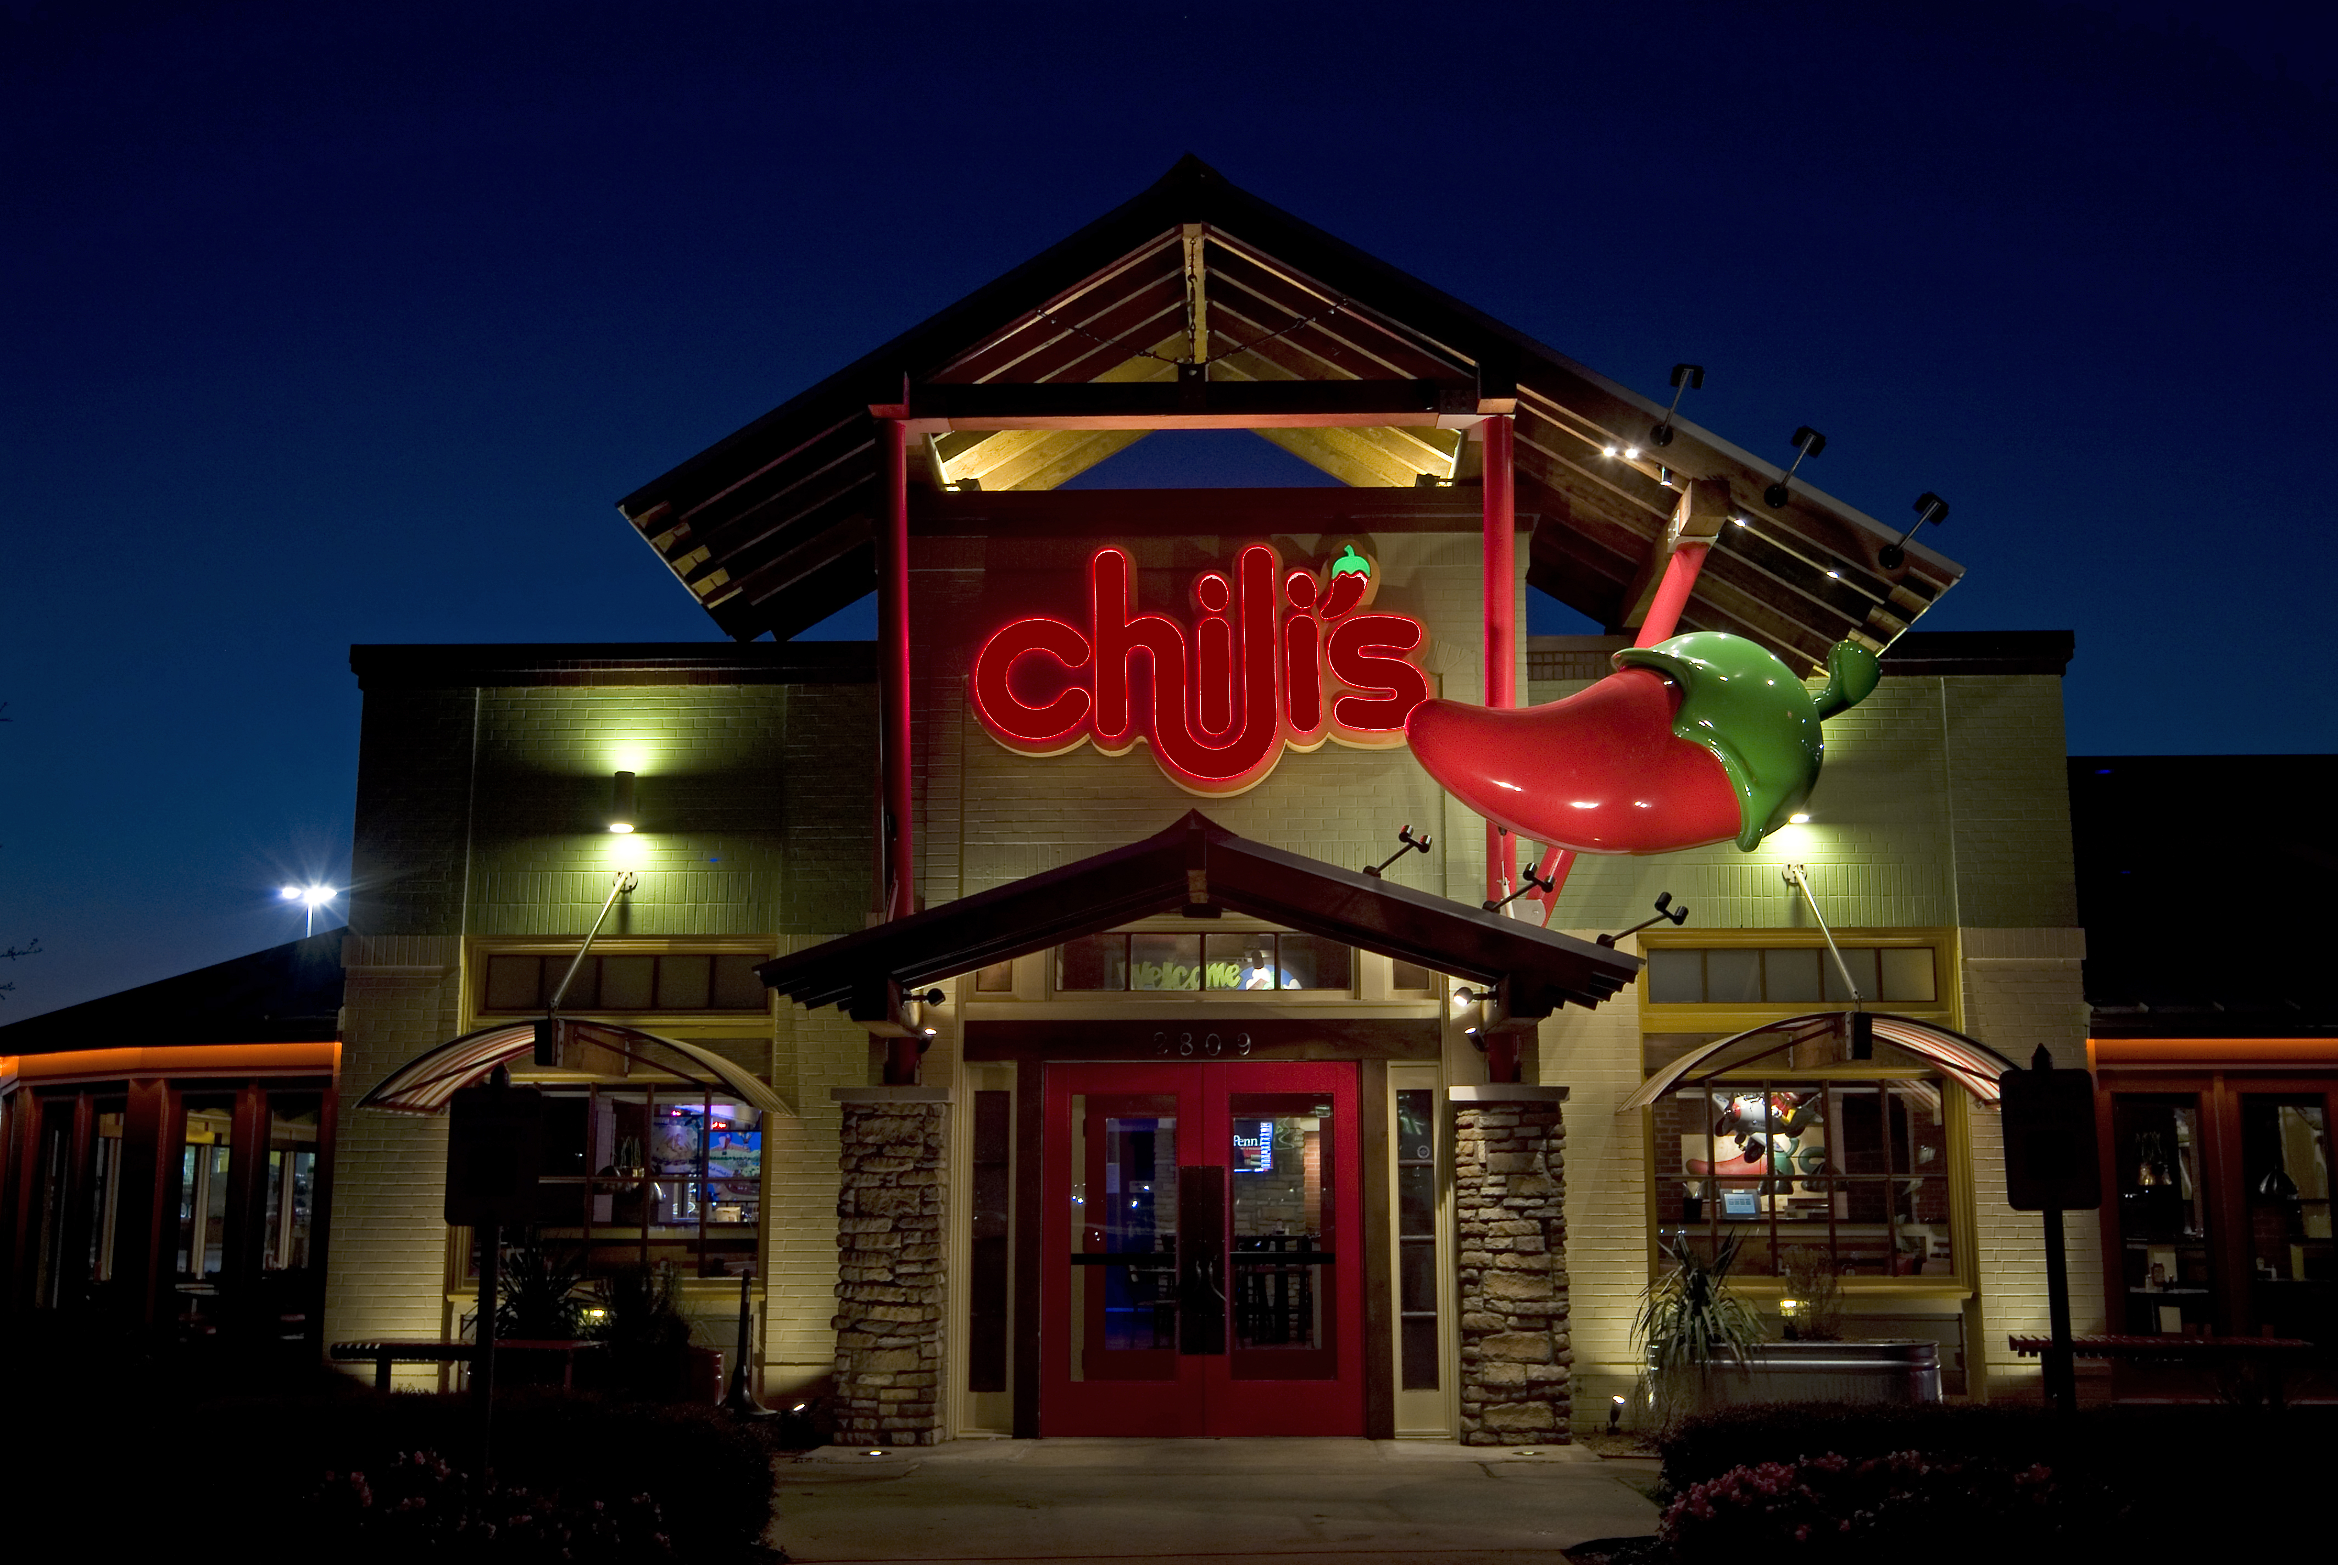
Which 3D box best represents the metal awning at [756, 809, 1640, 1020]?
[{"bbox_3d":[0.168,0.869,13.008,4.656,1.104,2.000,0,-10,2],"label":"metal awning"}]

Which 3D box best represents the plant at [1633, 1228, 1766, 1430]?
[{"bbox_3d":[3.166,3.245,13.497,0.765,1.139,0.726,0,-10,2],"label":"plant"}]

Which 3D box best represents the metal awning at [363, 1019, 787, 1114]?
[{"bbox_3d":[-3.429,1.698,13.487,2.215,0.494,1.270,0,-10,1],"label":"metal awning"}]

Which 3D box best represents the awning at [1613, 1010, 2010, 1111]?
[{"bbox_3d":[3.759,1.648,13.316,2.087,0.502,1.270,0,-10,1],"label":"awning"}]

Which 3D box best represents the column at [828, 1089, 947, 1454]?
[{"bbox_3d":[-1.604,2.807,13.286,0.679,1.994,0.580,0,-10,2],"label":"column"}]

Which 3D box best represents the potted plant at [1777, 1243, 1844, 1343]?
[{"bbox_3d":[3.682,2.925,13.050,0.375,0.542,0.360,0,-10,1],"label":"potted plant"}]

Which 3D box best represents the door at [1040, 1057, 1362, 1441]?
[{"bbox_3d":[0.193,2.740,13.426,1.891,2.171,0.120,0,-10,2],"label":"door"}]

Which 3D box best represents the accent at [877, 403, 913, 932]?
[{"bbox_3d":[-1.604,-0.567,13.491,0.175,3.200,0.175,0,0,2],"label":"accent"}]

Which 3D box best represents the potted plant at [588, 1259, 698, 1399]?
[{"bbox_3d":[-2.995,3.141,12.975,0.629,0.831,0.580,0,-10,1],"label":"potted plant"}]

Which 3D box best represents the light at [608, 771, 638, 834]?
[{"bbox_3d":[-3.490,0.131,14.577,0.153,0.398,0.200,0,-10,2],"label":"light"}]

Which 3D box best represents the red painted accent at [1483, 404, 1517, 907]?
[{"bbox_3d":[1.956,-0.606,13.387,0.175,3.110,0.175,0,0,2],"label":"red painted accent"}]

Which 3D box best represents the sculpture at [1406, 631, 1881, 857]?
[{"bbox_3d":[2.577,-0.201,12.331,2.582,1.208,1.100,0,-10,-3],"label":"sculpture"}]

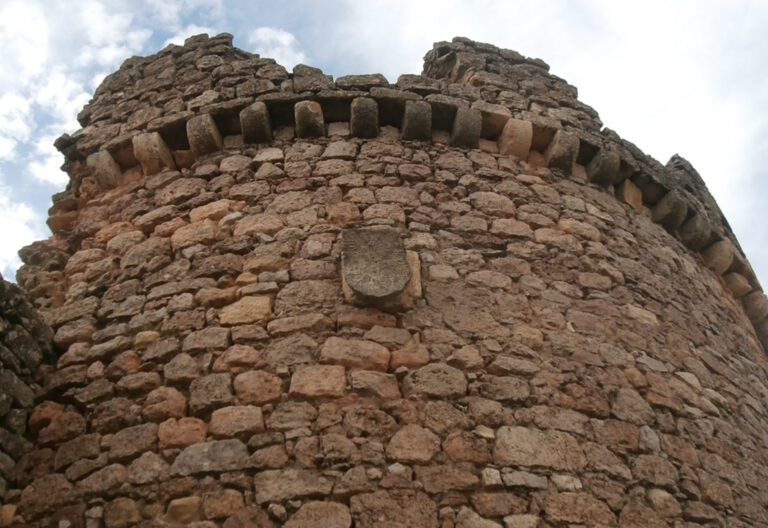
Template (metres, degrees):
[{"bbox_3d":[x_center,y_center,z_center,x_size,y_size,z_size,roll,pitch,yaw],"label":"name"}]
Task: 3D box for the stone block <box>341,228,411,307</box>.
[{"bbox_3d":[-0.071,0.069,7.777,0.585,0.760,0.200,1,-40,-1],"label":"stone block"}]

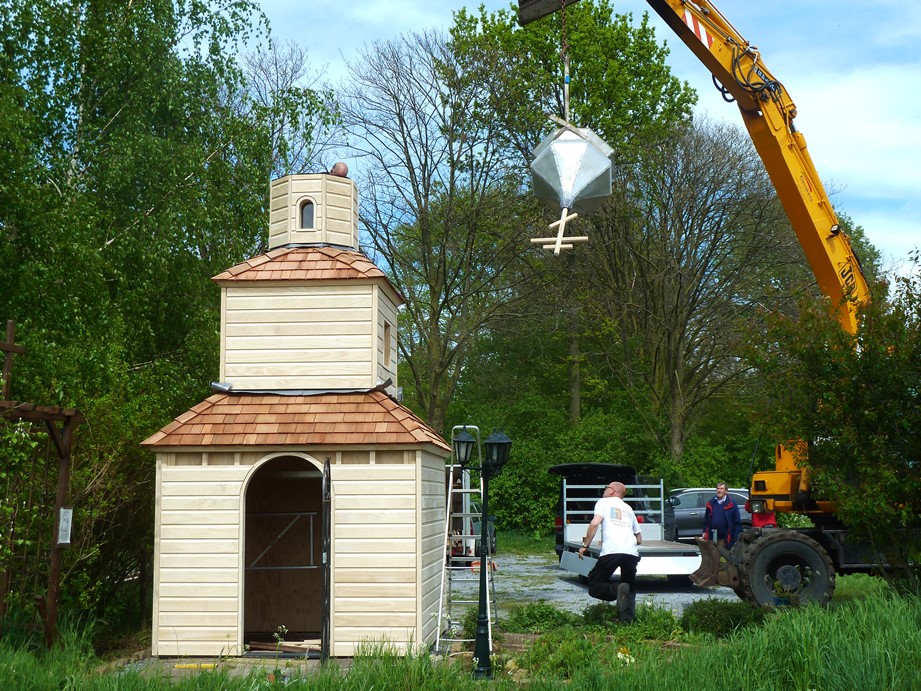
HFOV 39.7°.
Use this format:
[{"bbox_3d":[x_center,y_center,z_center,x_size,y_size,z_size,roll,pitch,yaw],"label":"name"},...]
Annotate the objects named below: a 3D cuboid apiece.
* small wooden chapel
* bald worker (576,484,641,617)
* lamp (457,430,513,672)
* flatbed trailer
[{"bbox_3d":[-1.636,0.692,14.126,2.921,5.072,2.731,-1,-7,4],"label":"small wooden chapel"},{"bbox_3d":[1.828,2.519,15.502,0.600,1.725,0.680,4,-8,-33],"label":"bald worker"},{"bbox_3d":[0.199,1.790,11.027,0.510,2.145,0.510,0,-7,0],"label":"lamp"},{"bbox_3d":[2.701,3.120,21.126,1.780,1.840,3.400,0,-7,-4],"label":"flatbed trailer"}]

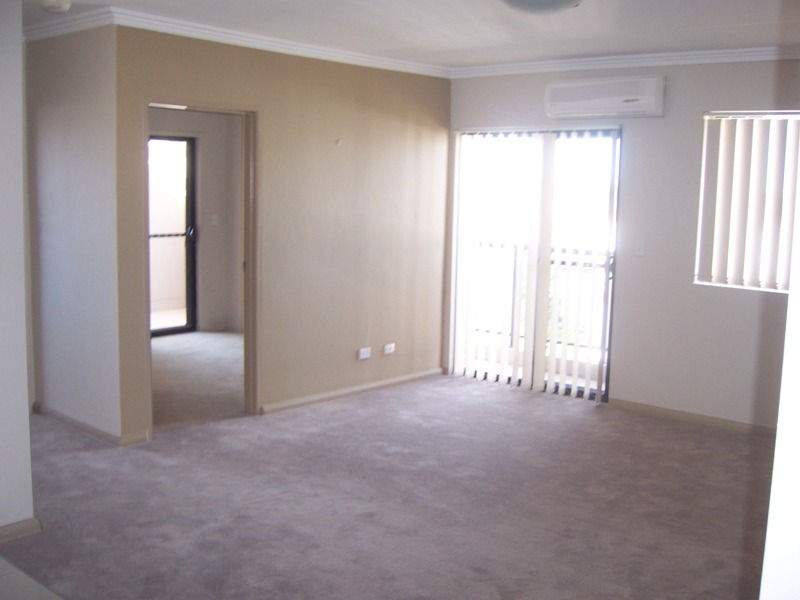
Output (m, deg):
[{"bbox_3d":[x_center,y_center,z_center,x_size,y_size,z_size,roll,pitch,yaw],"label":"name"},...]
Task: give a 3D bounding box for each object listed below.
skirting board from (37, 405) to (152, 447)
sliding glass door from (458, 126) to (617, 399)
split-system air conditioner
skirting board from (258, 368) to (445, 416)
[{"bbox_3d":[-2.068,0.806,5.552,1.093,0.066,0.210,8,10,40],"label":"skirting board"},{"bbox_3d":[1.050,-0.315,6.755,1.520,2.090,0.100,7,10,39],"label":"sliding glass door"},{"bbox_3d":[1.487,-1.465,6.084,0.858,0.270,0.200,7,10,39],"label":"split-system air conditioner"},{"bbox_3d":[-0.312,0.704,6.573,0.020,0.066,1.921,8,11,43],"label":"skirting board"}]

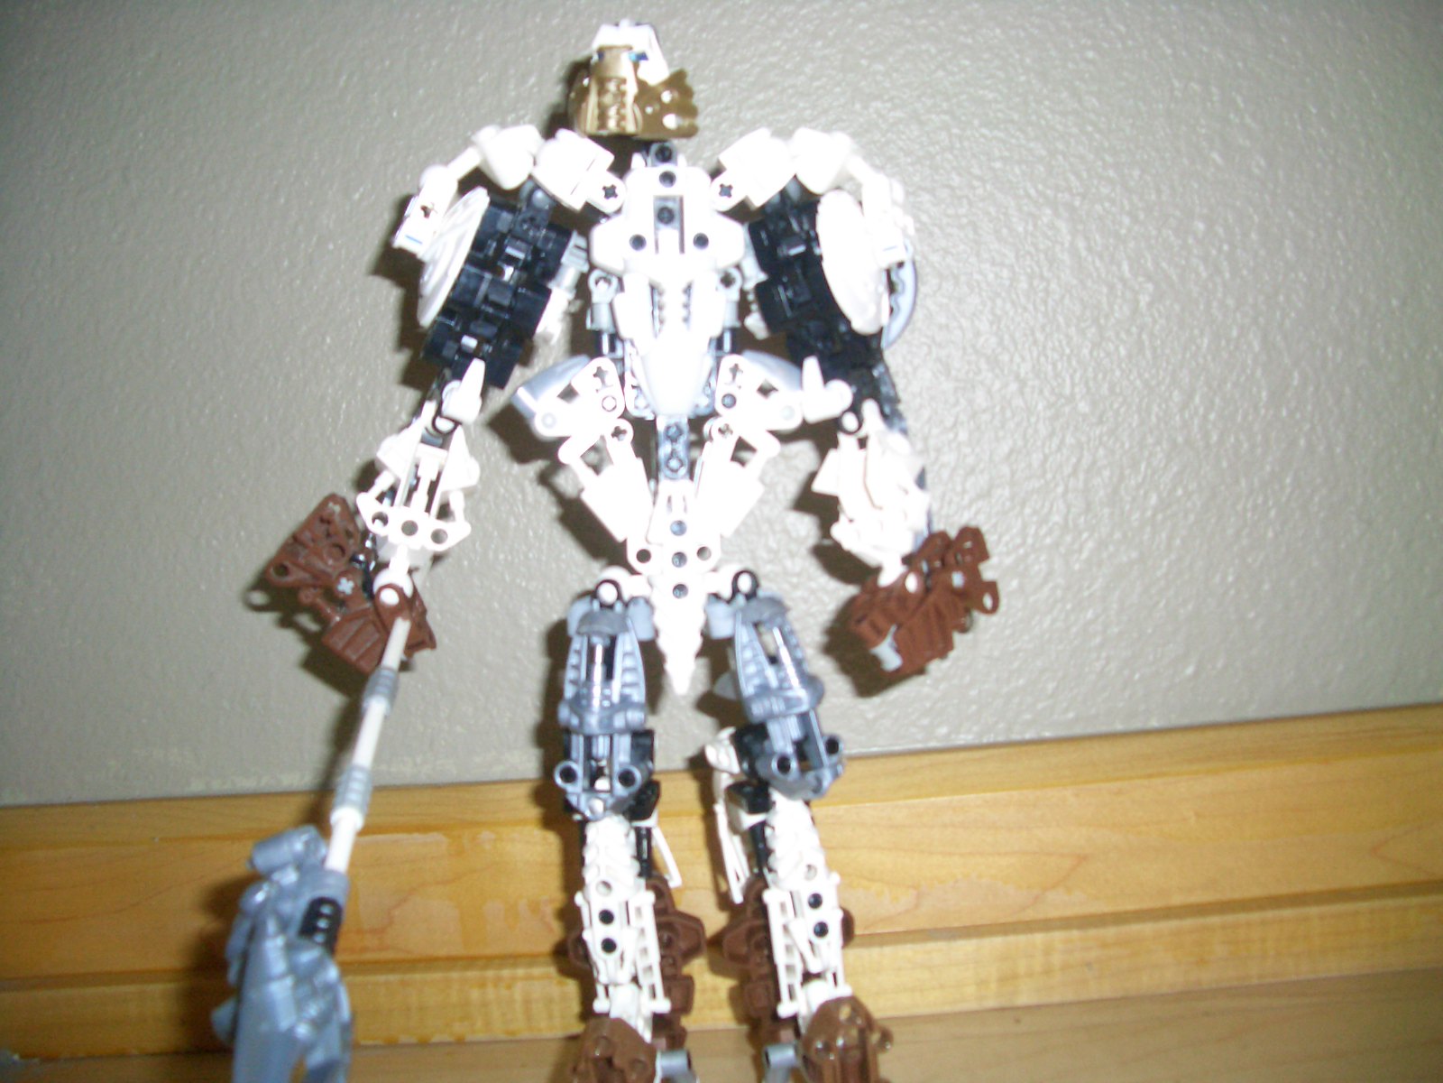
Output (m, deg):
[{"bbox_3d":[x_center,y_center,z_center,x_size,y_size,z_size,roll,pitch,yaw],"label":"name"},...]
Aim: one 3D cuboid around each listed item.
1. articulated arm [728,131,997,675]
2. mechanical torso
[{"bbox_3d":[0.037,-0.038,0.389,0.050,0.147,0.053,-12,0,-3],"label":"articulated arm"},{"bbox_3d":[-0.010,-0.034,0.385,0.087,0.141,0.052,-2,1,-4],"label":"mechanical torso"}]

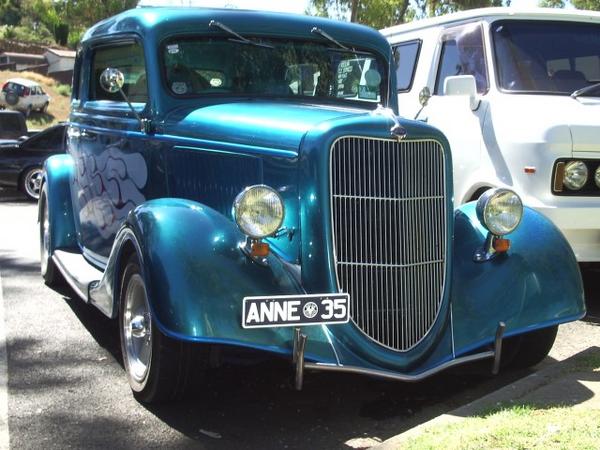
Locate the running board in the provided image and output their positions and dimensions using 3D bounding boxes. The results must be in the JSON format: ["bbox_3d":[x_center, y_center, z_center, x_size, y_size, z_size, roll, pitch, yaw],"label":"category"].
[{"bbox_3d":[-1.064,0.242,4.724,0.235,0.082,1.581,-1,5,-22],"label":"running board"}]

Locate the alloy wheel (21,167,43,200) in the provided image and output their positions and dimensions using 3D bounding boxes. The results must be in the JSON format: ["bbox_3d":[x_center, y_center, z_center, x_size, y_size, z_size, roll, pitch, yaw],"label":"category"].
[{"bbox_3d":[-3.807,-0.589,13.600,0.440,0.440,0.200,2,5,12],"label":"alloy wheel"}]

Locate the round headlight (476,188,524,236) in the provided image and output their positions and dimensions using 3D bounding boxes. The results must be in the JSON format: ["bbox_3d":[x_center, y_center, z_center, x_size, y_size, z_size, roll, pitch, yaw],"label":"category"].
[{"bbox_3d":[0.752,-0.058,3.624,0.192,0.192,0.148,-1,5,-22],"label":"round headlight"}]

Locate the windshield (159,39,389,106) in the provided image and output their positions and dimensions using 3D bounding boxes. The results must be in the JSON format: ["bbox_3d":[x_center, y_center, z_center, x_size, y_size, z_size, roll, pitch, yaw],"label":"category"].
[{"bbox_3d":[-0.091,-0.708,4.378,1.122,0.286,0.133,-1,5,-22],"label":"windshield"}]

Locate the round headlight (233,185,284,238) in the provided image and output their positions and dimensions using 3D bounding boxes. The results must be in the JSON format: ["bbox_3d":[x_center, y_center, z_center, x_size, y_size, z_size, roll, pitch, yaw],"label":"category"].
[{"bbox_3d":[-0.159,-0.049,3.255,0.192,0.192,0.148,-1,5,-22],"label":"round headlight"}]

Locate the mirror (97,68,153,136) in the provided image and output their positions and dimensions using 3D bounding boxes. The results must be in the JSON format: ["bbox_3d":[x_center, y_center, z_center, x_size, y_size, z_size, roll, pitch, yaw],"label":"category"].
[{"bbox_3d":[-0.758,-0.544,4.061,0.235,0.286,0.102,-1,5,-22],"label":"mirror"}]

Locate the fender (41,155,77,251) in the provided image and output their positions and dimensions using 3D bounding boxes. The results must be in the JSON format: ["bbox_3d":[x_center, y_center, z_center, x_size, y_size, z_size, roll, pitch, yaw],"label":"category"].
[{"bbox_3d":[-1.555,-0.162,6.089,0.316,0.632,1.173,-1,5,-22],"label":"fender"}]

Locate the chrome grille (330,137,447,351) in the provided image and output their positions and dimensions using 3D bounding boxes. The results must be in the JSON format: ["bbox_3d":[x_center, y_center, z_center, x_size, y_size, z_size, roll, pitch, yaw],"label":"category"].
[{"bbox_3d":[0.341,0.067,3.333,0.479,0.755,0.173,-1,5,-22],"label":"chrome grille"}]

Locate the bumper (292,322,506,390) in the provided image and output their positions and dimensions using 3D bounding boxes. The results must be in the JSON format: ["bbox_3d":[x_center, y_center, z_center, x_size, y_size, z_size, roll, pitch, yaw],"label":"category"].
[{"bbox_3d":[0.375,0.463,3.258,0.816,0.204,0.143,-1,5,-22],"label":"bumper"}]

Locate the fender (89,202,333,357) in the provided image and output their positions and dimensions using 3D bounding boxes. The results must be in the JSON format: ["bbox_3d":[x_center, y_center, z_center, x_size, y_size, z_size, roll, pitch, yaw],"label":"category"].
[{"bbox_3d":[-0.368,0.143,3.589,0.673,0.546,1.163,-1,5,-22],"label":"fender"}]

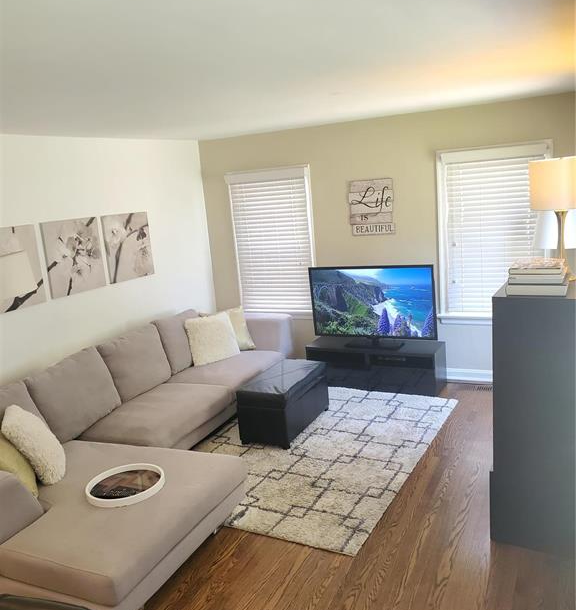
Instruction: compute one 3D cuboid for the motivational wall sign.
[{"bbox_3d":[0.768,-0.891,5.264,0.440,0.520,0.025,2,14,29],"label":"motivational wall sign"}]

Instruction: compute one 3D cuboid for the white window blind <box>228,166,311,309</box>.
[{"bbox_3d":[-0.190,-0.624,5.835,0.880,1.430,0.080,2,14,29],"label":"white window blind"}]

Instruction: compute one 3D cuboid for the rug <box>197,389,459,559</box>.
[{"bbox_3d":[0.184,1.019,4.309,1.640,0.020,2.240,2,14,28],"label":"rug"}]

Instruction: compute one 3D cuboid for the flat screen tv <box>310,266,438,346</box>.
[{"bbox_3d":[0.775,0.015,5.264,1.160,0.740,0.200,1,13,26],"label":"flat screen tv"}]

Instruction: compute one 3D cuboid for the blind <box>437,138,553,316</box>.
[{"bbox_3d":[1.691,-0.585,4.784,0.860,1.400,0.080,2,14,29],"label":"blind"}]

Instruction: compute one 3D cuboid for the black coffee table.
[{"bbox_3d":[-0.012,0.764,4.586,0.405,0.430,0.760,1,13,26],"label":"black coffee table"}]

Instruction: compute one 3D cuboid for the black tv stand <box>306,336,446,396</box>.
[{"bbox_3d":[0.813,0.553,5.399,1.220,0.375,0.390,1,13,26],"label":"black tv stand"}]

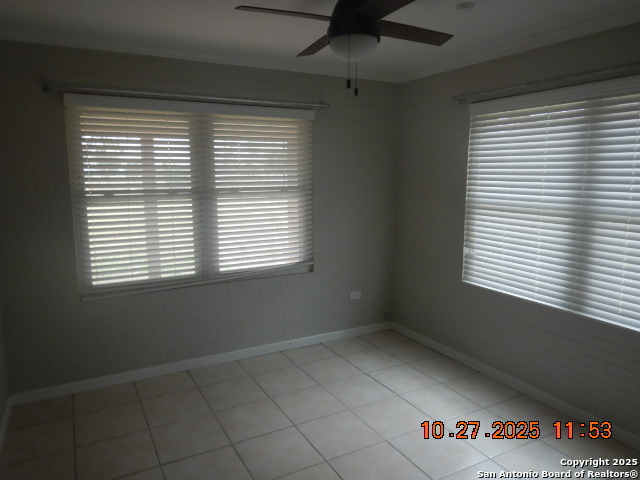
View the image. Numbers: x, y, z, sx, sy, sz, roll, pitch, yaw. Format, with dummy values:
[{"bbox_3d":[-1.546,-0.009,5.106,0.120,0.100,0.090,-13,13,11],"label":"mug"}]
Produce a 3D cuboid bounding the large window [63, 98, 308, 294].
[{"bbox_3d":[-0.890,-0.348,3.518,1.869,1.416,0.100,-5,9,-28],"label":"large window"}]

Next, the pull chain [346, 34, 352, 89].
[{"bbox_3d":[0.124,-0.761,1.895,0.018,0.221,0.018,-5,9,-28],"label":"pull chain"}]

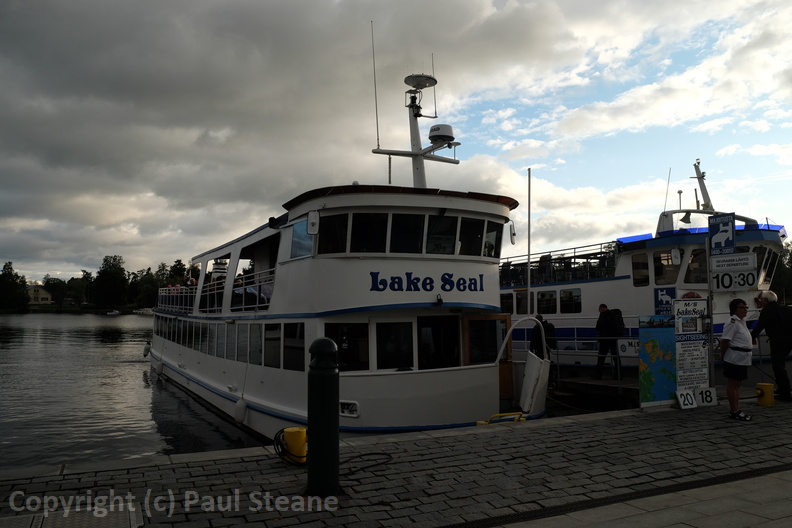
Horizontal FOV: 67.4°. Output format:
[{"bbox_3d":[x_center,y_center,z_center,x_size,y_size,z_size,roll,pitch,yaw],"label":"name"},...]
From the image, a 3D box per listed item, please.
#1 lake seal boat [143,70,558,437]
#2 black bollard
[{"bbox_3d":[-3.666,0.556,19.580,5.600,7.685,21.400,2,-5,-28],"label":"lake seal boat"},{"bbox_3d":[-0.580,1.205,4.782,0.250,1.219,0.250,0,-4,0],"label":"black bollard"}]

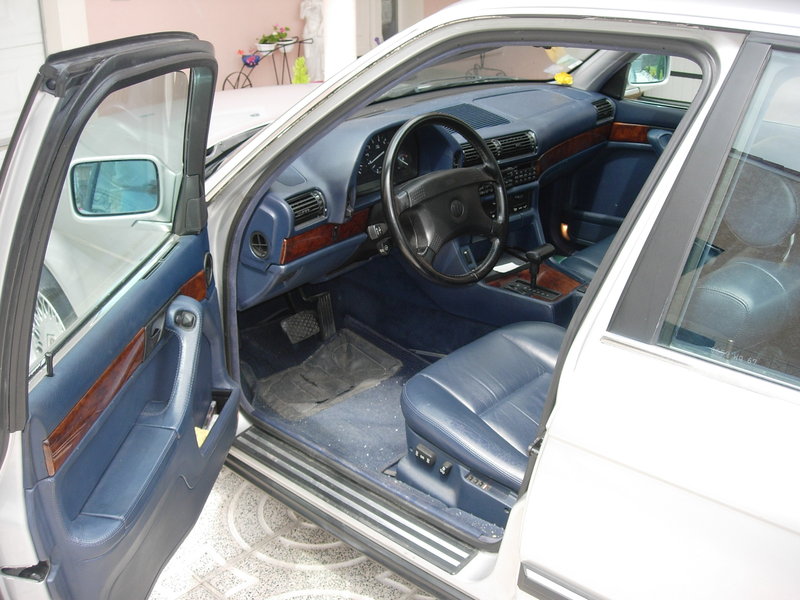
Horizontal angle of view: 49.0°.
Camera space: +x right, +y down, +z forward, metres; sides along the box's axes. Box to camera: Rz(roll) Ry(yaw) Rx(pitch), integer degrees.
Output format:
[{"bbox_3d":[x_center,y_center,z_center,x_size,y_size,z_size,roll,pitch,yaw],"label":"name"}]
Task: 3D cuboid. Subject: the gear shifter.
[{"bbox_3d":[0.362,-0.089,2.291,0.045,0.110,0.085,18,30,38],"label":"gear shifter"}]

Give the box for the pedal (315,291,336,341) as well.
[{"bbox_3d":[-0.214,0.045,2.552,0.030,0.145,0.050,-4,15,45],"label":"pedal"}]

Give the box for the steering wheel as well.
[{"bbox_3d":[0.095,-0.217,1.946,0.090,0.392,0.392,-9,12,46],"label":"steering wheel"}]

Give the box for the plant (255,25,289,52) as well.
[{"bbox_3d":[-1.268,-2.620,8.800,0.310,0.270,0.270,-17,28,-34],"label":"plant"}]

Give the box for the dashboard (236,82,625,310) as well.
[{"bbox_3d":[0.096,-0.384,2.435,0.430,0.400,1.450,18,30,38],"label":"dashboard"}]

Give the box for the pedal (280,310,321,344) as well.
[{"bbox_3d":[-0.278,0.077,2.468,0.088,0.062,0.030,-25,-2,-43],"label":"pedal"}]

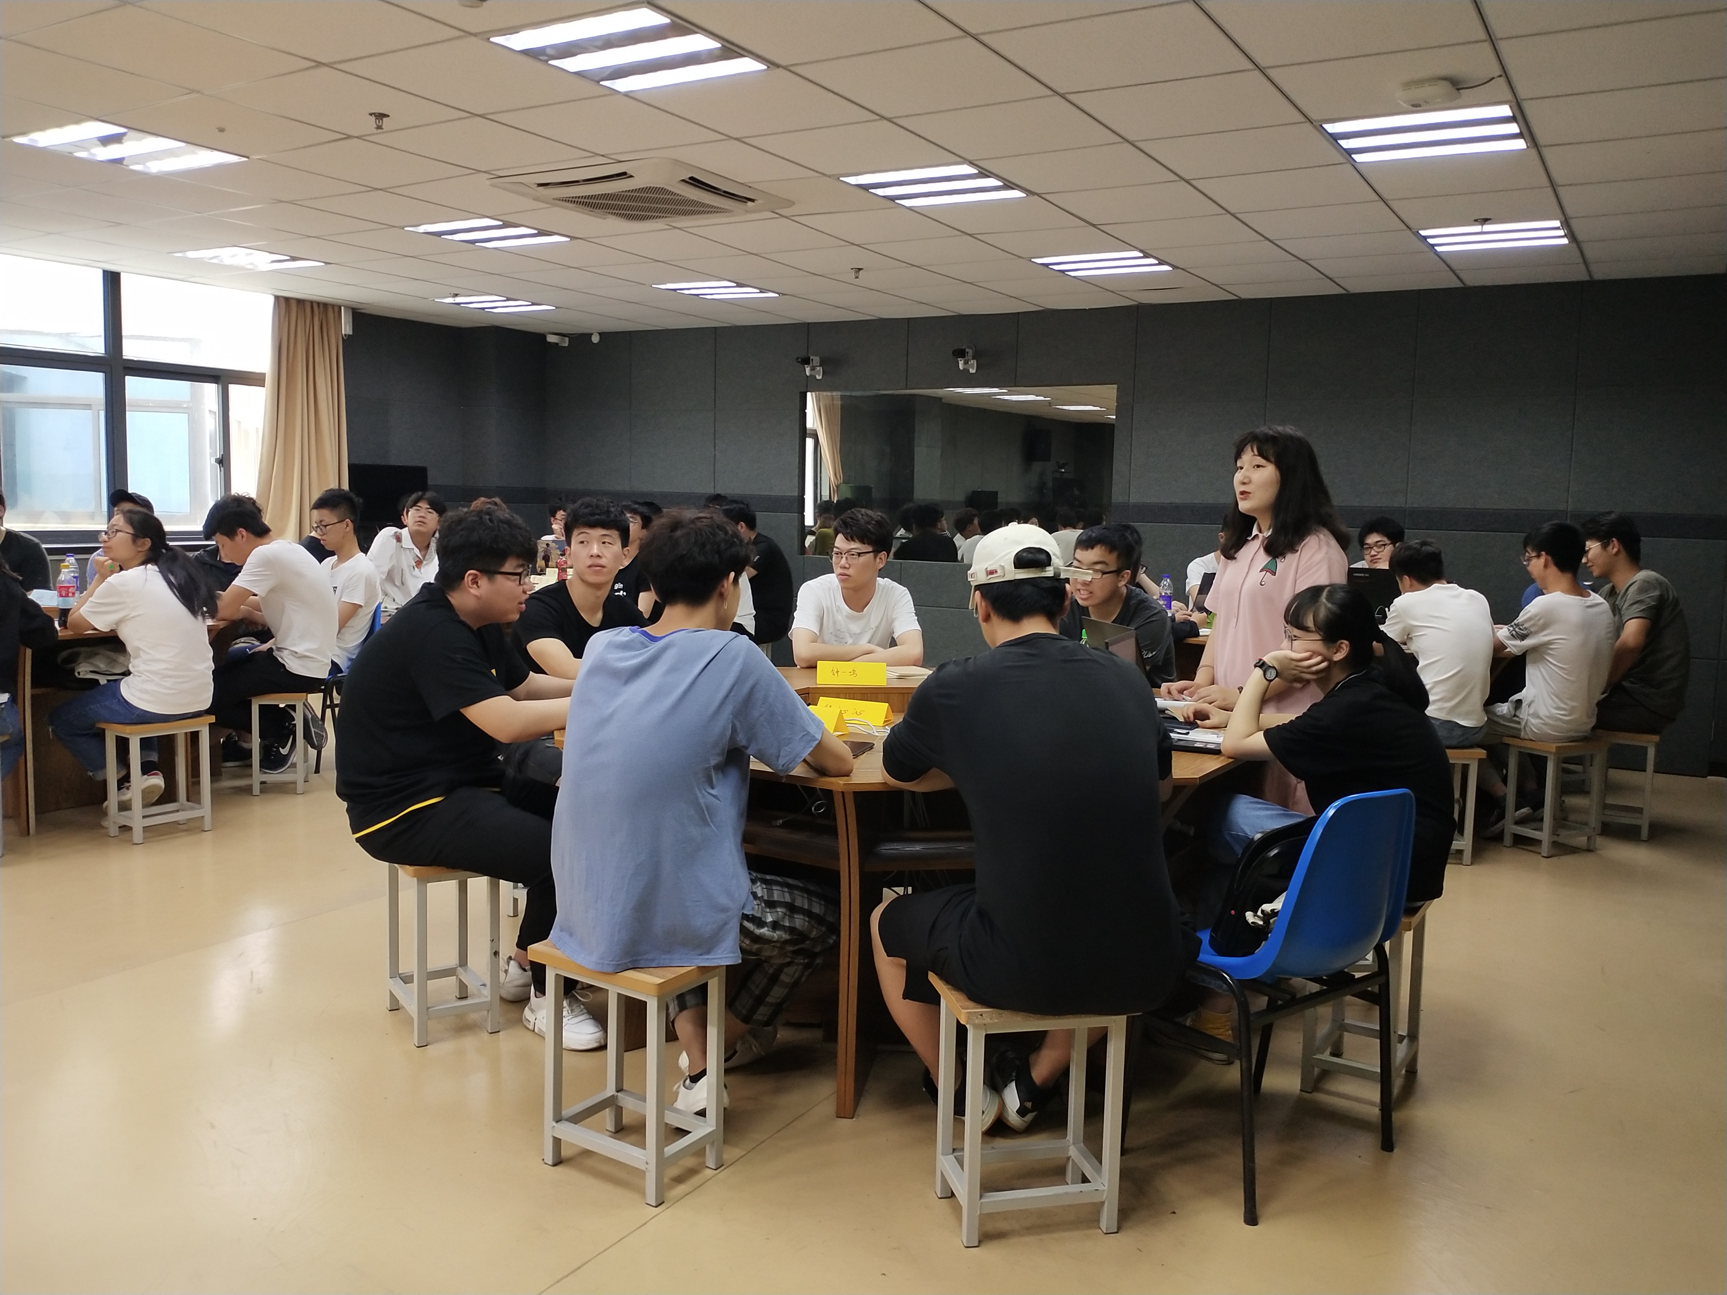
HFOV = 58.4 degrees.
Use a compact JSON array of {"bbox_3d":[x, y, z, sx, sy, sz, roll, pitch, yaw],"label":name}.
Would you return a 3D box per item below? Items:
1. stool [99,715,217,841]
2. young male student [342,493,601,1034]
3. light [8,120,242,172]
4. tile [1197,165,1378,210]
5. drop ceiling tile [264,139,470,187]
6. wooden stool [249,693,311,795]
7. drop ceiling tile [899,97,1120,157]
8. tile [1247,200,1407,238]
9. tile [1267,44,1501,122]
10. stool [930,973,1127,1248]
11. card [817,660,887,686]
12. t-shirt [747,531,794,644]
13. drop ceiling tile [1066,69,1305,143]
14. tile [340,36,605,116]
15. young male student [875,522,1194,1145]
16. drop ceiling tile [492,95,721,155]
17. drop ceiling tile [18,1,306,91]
[{"bbox_3d":[-2.736,0.503,6.008,0.234,0.445,0.340,5,7,36],"label":"stool"},{"bbox_3d":[-0.966,0.295,3.947,0.820,1.320,0.580,-1,6,-22],"label":"young male student"},{"bbox_3d":[-2.633,-1.823,5.564,0.595,0.060,0.595,4,6,31],"label":"light"},{"bbox_3d":[1.620,-1.751,5.883,0.600,0.020,0.600,4,5,30],"label":"tile"},{"bbox_3d":[-1.844,-1.803,5.748,0.600,0.020,0.600,4,6,29],"label":"drop ceiling tile"},{"bbox_3d":[-2.615,0.415,6.957,0.234,0.445,0.340,0,6,-17],"label":"wooden stool"},{"bbox_3d":[0.499,-1.730,5.146,0.600,0.020,0.600,4,5,30],"label":"drop ceiling tile"},{"bbox_3d":[1.841,-1.704,6.162,0.600,0.020,0.600,4,6,33],"label":"tile"},{"bbox_3d":[1.491,-1.589,4.344,0.595,0.020,0.595,4,6,29],"label":"tile"},{"bbox_3d":[0.327,0.889,3.043,0.355,0.450,0.255,0,5,-14],"label":"stool"},{"bbox_3d":[-0.035,0.081,4.750,0.210,0.070,0.070,1,5,0],"label":"card"},{"bbox_3d":[-0.560,-0.342,8.800,0.330,0.640,0.460,1,5,-3],"label":"t-shirt"},{"bbox_3d":[0.978,-1.618,4.617,0.595,0.020,0.595,4,6,29],"label":"drop ceiling tile"},{"bbox_3d":[-1.130,-1.672,4.526,0.595,0.020,0.595,4,6,31],"label":"tile"},{"bbox_3d":[0.272,0.406,3.101,0.580,1.310,0.800,0,6,-14],"label":"young male student"},{"bbox_3d":[-0.817,-1.695,5.005,0.600,0.020,0.600,4,6,30],"label":"drop ceiling tile"},{"bbox_3d":[-1.937,-1.668,4.308,0.600,0.020,0.600,4,6,29],"label":"drop ceiling tile"}]

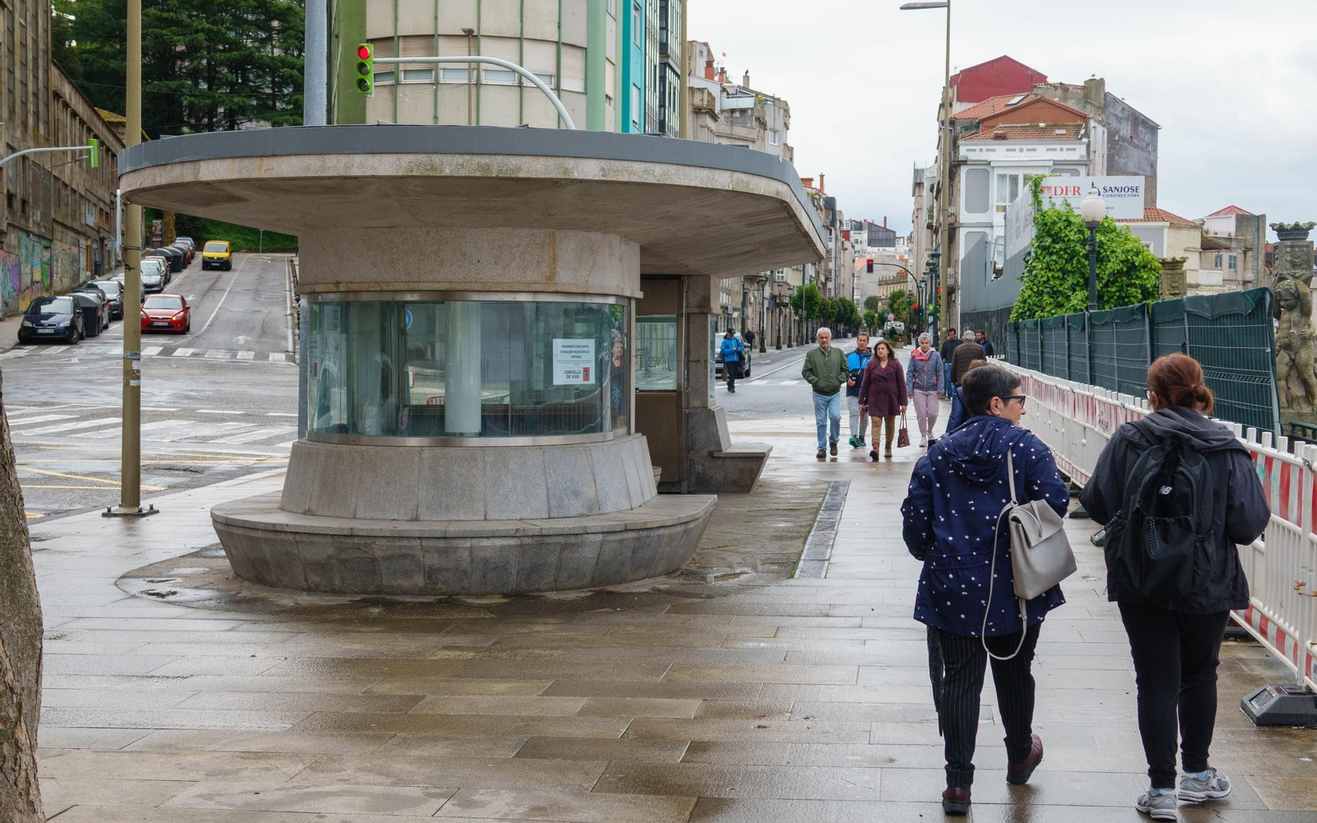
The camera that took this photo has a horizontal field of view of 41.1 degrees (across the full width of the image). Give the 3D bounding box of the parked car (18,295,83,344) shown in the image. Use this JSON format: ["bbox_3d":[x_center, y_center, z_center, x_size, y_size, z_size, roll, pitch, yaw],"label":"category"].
[{"bbox_3d":[-21.047,-3.252,61.026,1.830,1.590,4.330,0,6,-12],"label":"parked car"}]

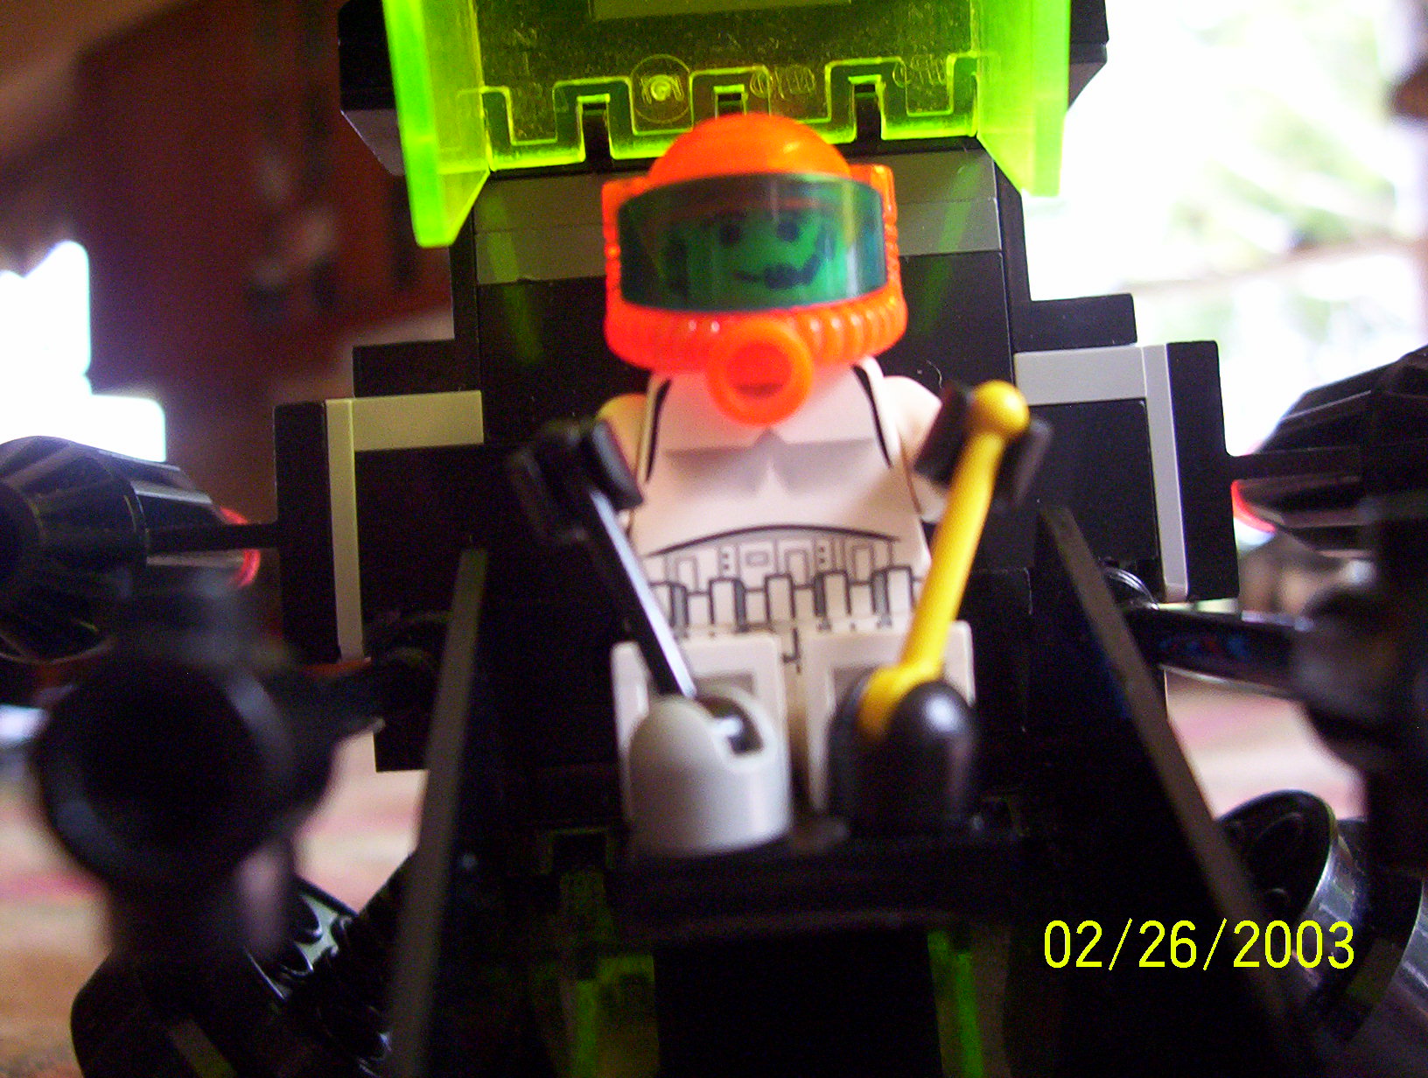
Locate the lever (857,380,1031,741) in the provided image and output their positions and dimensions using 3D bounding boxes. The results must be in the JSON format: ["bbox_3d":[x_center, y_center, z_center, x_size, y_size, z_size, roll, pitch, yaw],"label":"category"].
[{"bbox_3d":[0.010,0.001,0.076,0.003,0.017,0.003,1,-30,40],"label":"lever"}]

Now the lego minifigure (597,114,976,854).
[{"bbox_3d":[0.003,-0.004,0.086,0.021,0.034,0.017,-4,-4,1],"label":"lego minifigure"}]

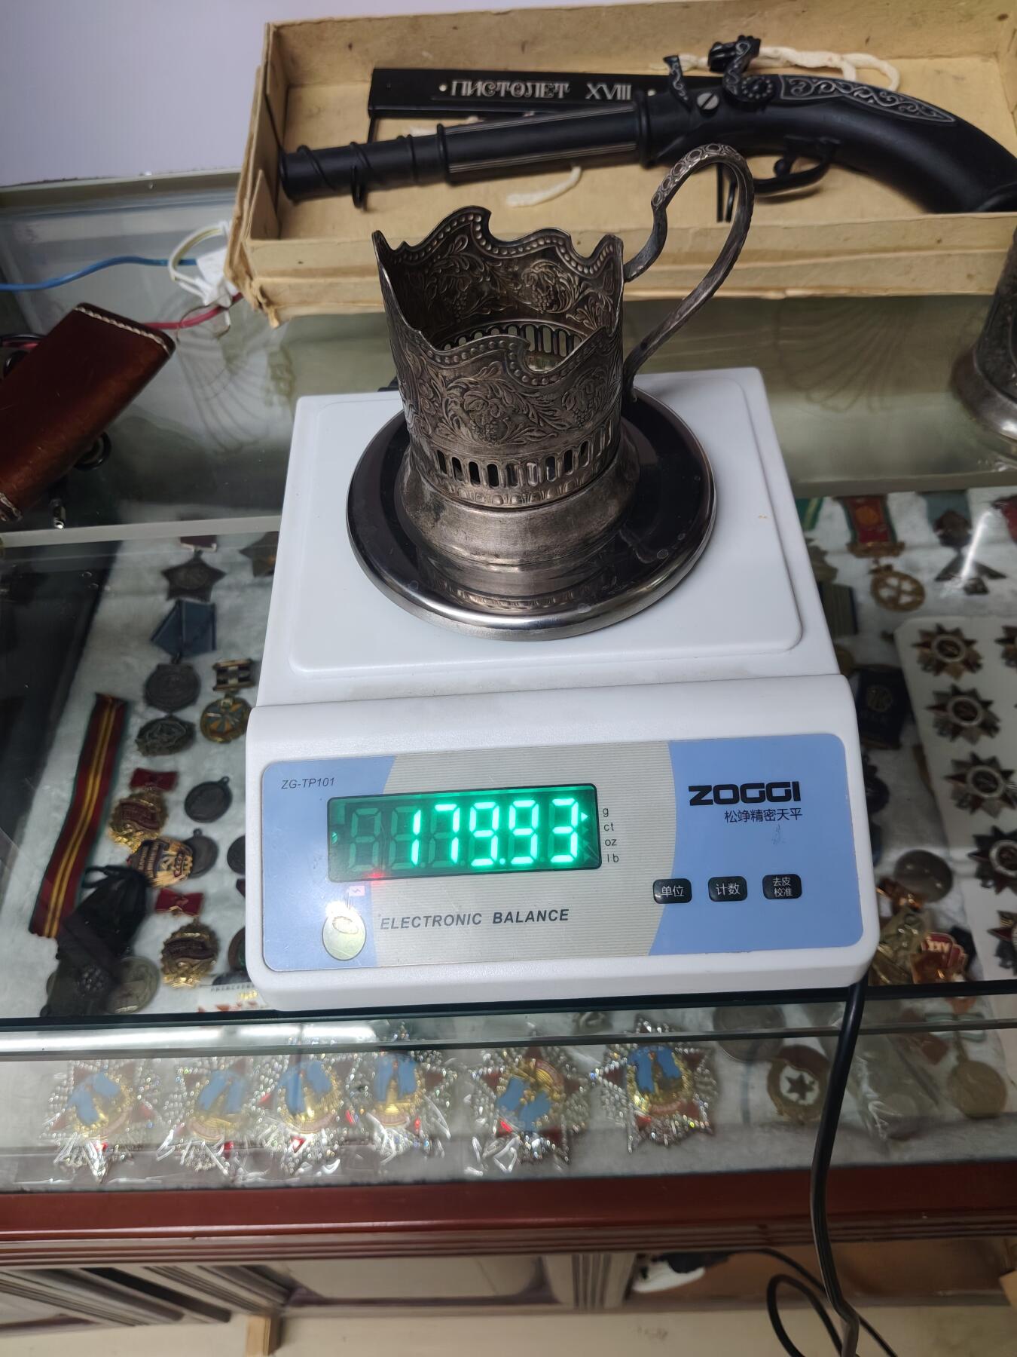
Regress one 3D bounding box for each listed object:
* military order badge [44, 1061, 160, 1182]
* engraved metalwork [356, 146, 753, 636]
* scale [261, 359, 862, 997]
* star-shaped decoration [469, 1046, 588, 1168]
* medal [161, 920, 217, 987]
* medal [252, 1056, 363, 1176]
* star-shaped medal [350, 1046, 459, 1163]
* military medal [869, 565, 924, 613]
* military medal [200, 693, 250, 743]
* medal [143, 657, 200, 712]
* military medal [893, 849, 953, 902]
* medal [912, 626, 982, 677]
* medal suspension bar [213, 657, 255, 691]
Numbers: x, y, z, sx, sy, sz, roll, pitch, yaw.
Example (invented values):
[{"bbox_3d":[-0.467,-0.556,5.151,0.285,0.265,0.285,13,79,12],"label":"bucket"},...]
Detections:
[{"bbox_3d":[-0.223,0.235,0.557,0.071,0.010,0.068,-39,63,-20],"label":"military order badge"},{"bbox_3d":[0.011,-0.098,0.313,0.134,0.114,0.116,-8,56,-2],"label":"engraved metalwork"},{"bbox_3d":[0.012,-0.010,0.355,0.192,0.070,0.229,-3,56,2],"label":"scale"},{"bbox_3d":[0.012,0.214,0.512,0.063,0.010,0.066,36,64,25],"label":"star-shaped decoration"},{"bbox_3d":[-0.190,0.165,0.609,0.035,0.004,0.040,-3,56,2],"label":"medal"},{"bbox_3d":[-0.109,0.231,0.552,0.071,0.010,0.068,-17,57,-7],"label":"medal"},{"bbox_3d":[-0.061,0.226,0.552,0.071,0.010,0.068,-2,56,2],"label":"star-shaped medal"},{"bbox_3d":[0.266,-0.062,0.700,0.035,0.004,0.042,-15,55,-7],"label":"military medal"},{"bbox_3d":[-0.195,0.028,0.702,0.035,0.004,0.038,-3,56,2],"label":"military medal"},{"bbox_3d":[-0.225,0.006,0.681,0.038,0.004,0.042,-6,54,0],"label":"medal"},{"bbox_3d":[0.234,0.111,0.573,0.032,0.004,0.032,-2,54,2],"label":"military medal"},{"bbox_3d":[0.284,-0.017,0.659,0.043,0.007,0.046,-5,54,0],"label":"medal"},{"bbox_3d":[-0.183,-0.002,0.683,0.029,0.005,0.021,-9,54,-3],"label":"medal suspension bar"}]

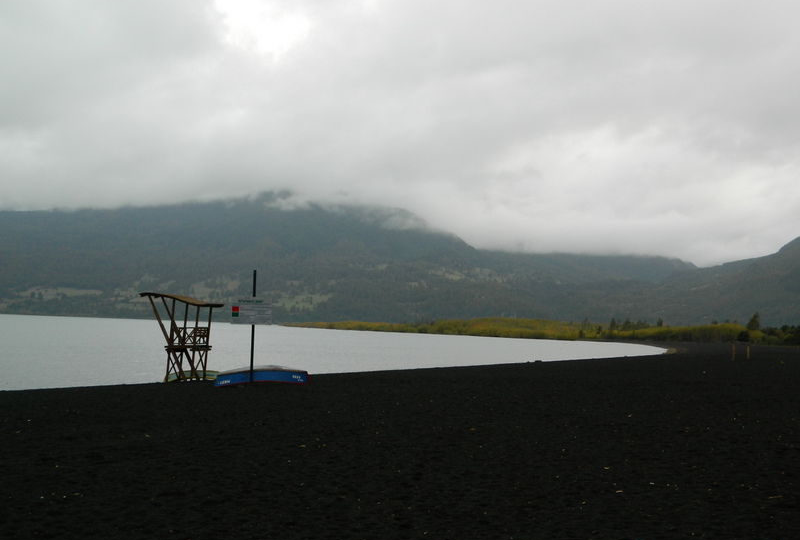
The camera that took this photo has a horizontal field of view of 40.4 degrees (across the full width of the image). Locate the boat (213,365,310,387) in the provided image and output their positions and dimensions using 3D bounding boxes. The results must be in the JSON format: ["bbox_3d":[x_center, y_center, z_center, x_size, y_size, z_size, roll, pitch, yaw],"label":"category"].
[{"bbox_3d":[-5.840,4.419,45.413,3.920,0.850,1.450,0,-2,-20],"label":"boat"}]

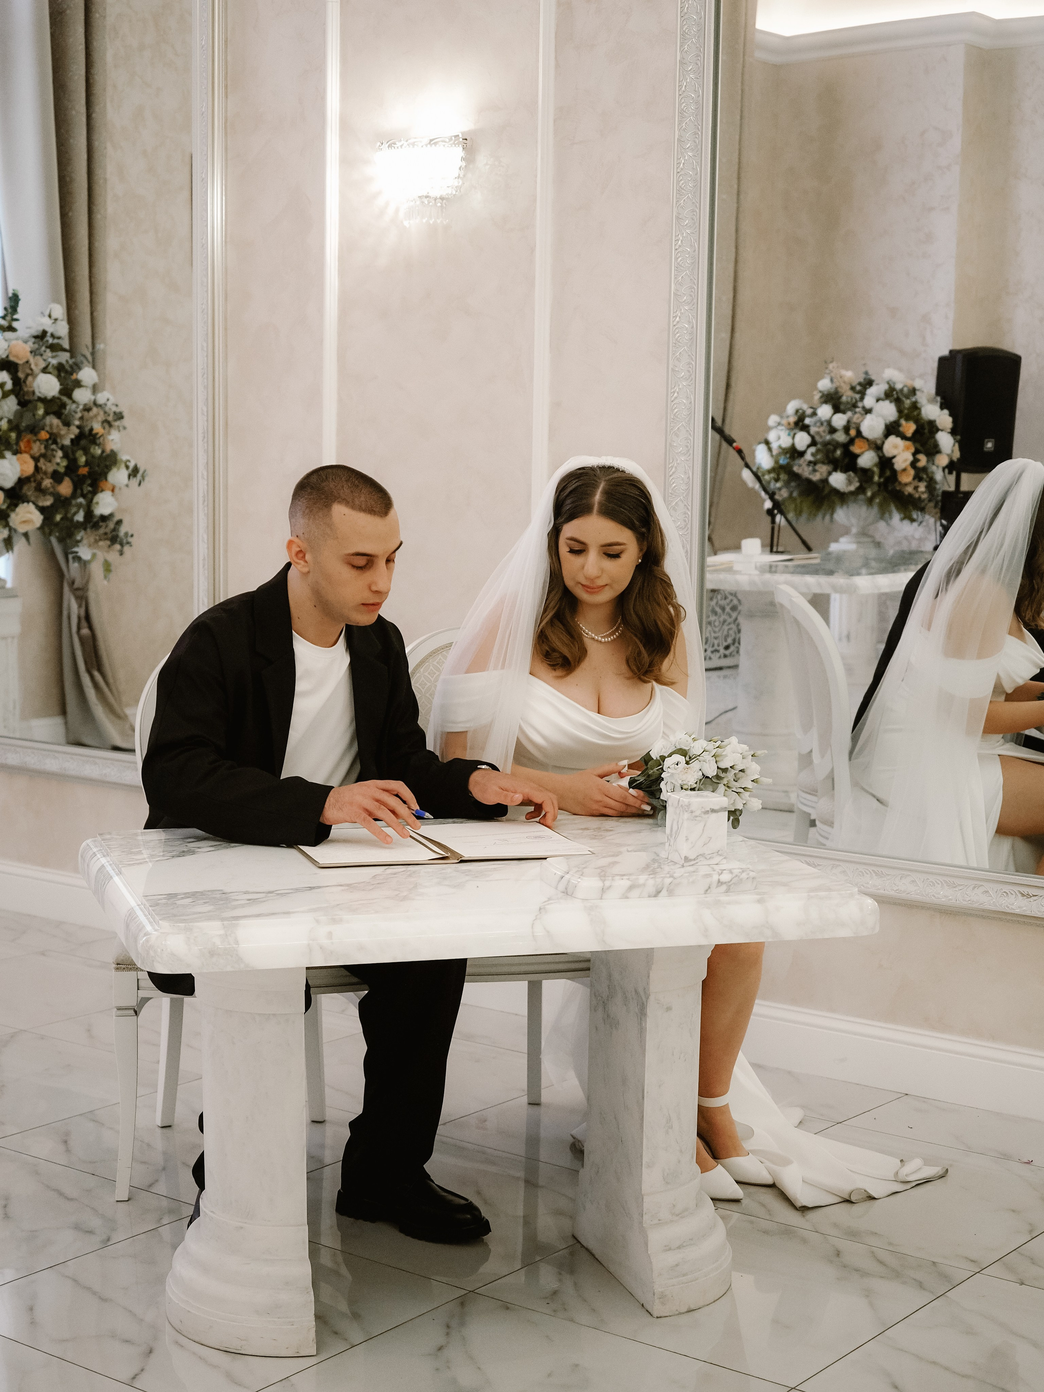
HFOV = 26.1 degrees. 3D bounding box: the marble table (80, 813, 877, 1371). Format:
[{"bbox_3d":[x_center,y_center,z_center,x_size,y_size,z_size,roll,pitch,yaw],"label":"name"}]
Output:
[{"bbox_3d":[-0.105,0.607,3.579,1.120,0.705,0.815,-1,7,-17],"label":"marble table"}]

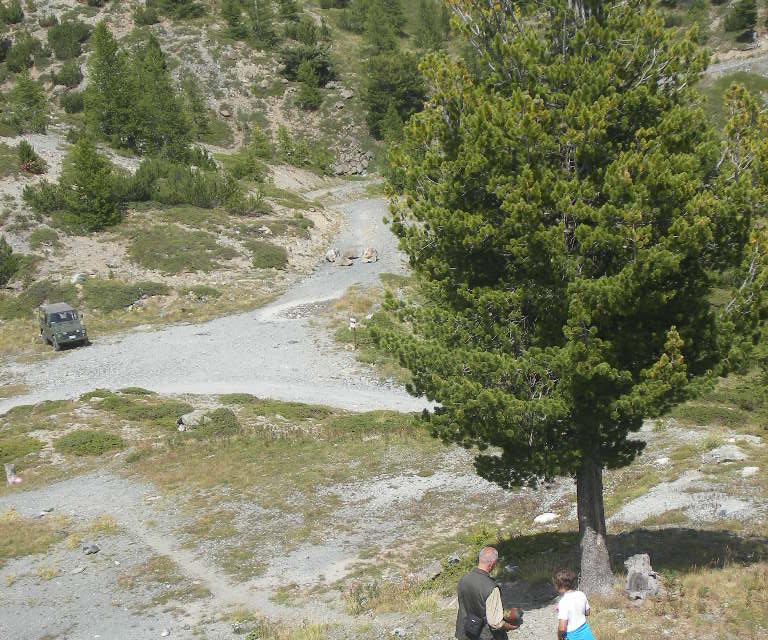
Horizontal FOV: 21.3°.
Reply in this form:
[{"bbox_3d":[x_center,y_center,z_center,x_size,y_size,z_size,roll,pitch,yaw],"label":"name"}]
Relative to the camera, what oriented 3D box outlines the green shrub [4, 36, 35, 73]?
[{"bbox_3d":[-24.387,-17.827,137.000,2.100,2.200,2.000,0,11,0],"label":"green shrub"}]

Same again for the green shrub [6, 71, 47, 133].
[{"bbox_3d":[-21.877,-13.393,125.000,2.400,3.500,2.300,0,11,0],"label":"green shrub"}]

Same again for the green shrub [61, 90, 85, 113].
[{"bbox_3d":[-19.681,-13.813,129.000,1.550,1.300,1.500,0,11,0],"label":"green shrub"}]

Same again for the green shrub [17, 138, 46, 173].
[{"bbox_3d":[-20.198,-9.378,117.000,1.700,1.900,1.600,0,11,0],"label":"green shrub"}]

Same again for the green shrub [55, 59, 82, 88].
[{"bbox_3d":[-26.277,-20.447,170.000,2.300,2.200,2.200,0,11,0],"label":"green shrub"}]

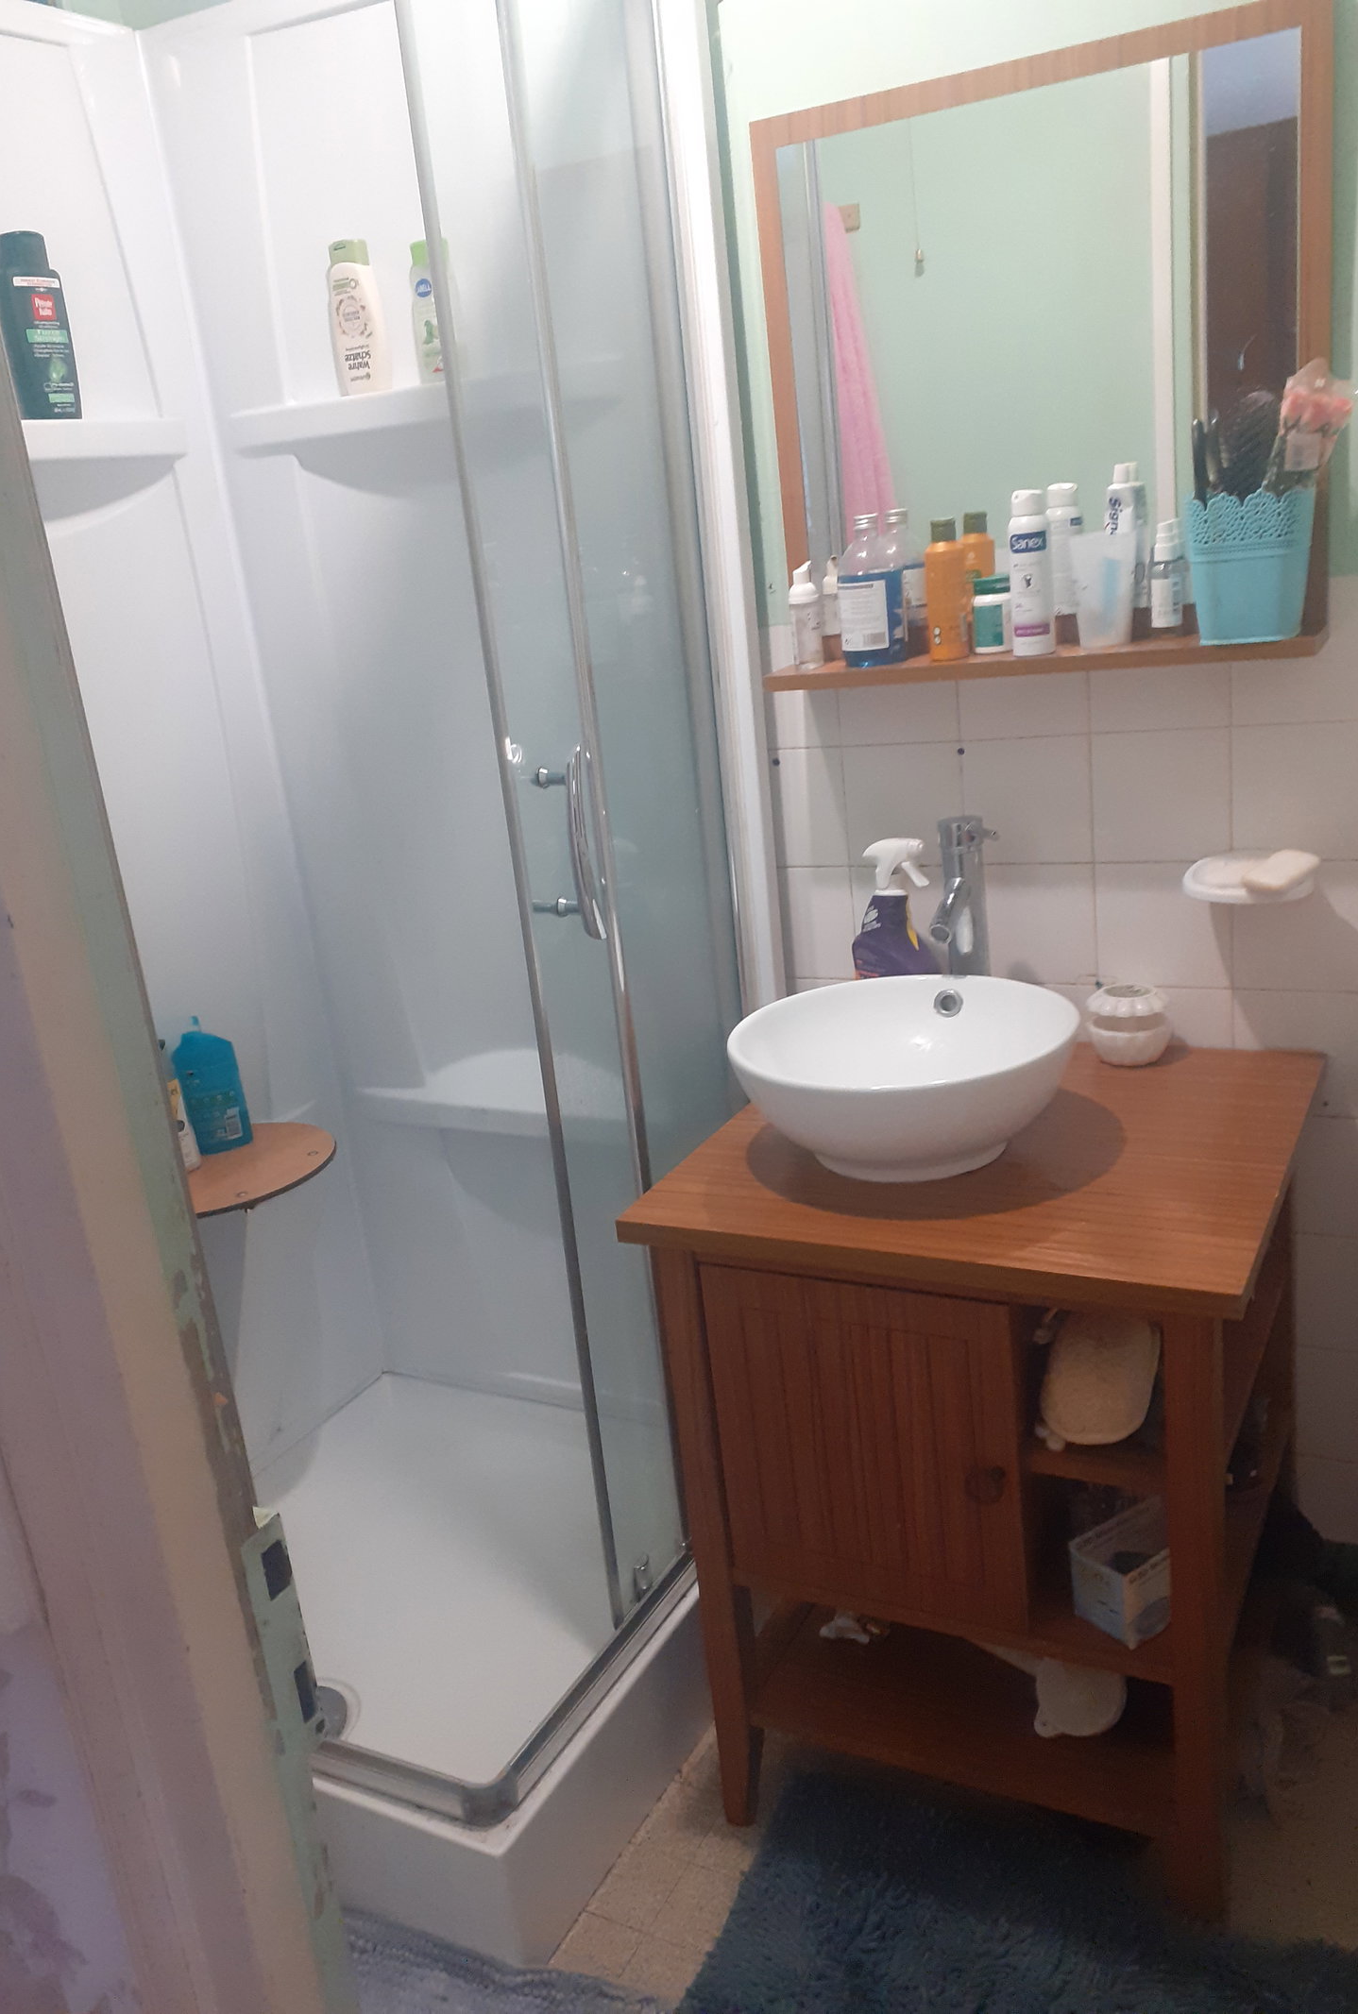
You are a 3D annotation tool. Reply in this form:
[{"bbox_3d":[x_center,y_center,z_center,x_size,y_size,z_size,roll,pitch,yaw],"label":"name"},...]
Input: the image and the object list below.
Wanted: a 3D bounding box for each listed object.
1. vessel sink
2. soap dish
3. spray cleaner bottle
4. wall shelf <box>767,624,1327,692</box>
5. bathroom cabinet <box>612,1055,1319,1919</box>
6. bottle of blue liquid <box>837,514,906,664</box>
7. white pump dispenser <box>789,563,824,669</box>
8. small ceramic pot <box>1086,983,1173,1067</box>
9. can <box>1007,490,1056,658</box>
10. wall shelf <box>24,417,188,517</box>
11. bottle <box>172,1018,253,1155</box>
[{"bbox_3d":[0.245,0.082,1.667,0.367,0.132,0.367,2,19,26],"label":"vessel sink"},{"bbox_3d":[0.622,-0.134,1.718,0.136,0.044,0.120,2,19,26],"label":"soap dish"},{"bbox_3d":[0.266,-0.069,1.907,0.110,0.274,0.058,6,21,35],"label":"spray cleaner bottle"},{"bbox_3d":[0.393,-0.383,1.734,0.597,0.018,0.130,2,19,26],"label":"wall shelf"},{"bbox_3d":[0.381,0.492,1.797,0.597,0.753,0.597,2,19,28],"label":"bathroom cabinet"},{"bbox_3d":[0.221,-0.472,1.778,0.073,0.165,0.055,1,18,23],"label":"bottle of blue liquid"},{"bbox_3d":[0.152,-0.457,1.831,0.040,0.122,0.038,-6,17,2],"label":"white pump dispenser"},{"bbox_3d":[0.525,0.024,1.835,0.094,0.082,0.094,2,19,26],"label":"small ceramic pot"},{"bbox_3d":[0.376,-0.463,1.678,0.047,0.171,0.047,-6,17,2],"label":"can"},{"bbox_3d":[-0.813,-0.664,1.909,0.115,0.090,0.540,3,19,29],"label":"wall shelf"},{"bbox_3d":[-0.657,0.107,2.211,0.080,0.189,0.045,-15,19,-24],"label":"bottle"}]

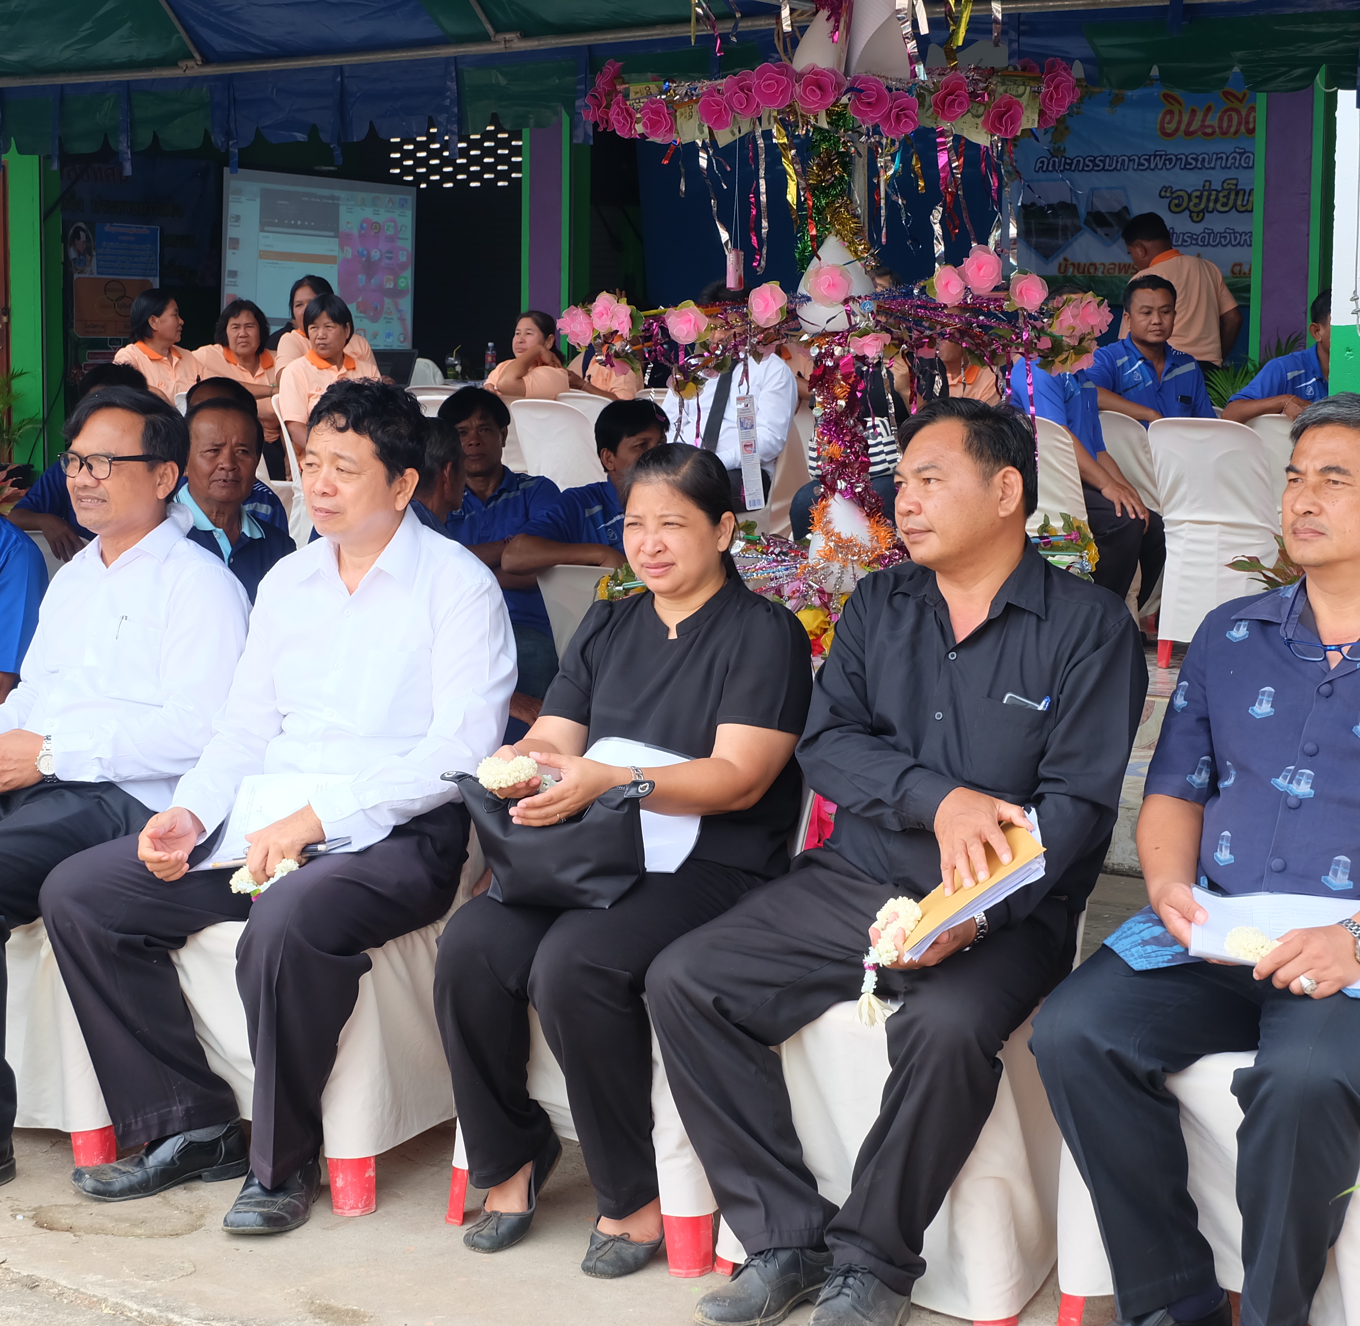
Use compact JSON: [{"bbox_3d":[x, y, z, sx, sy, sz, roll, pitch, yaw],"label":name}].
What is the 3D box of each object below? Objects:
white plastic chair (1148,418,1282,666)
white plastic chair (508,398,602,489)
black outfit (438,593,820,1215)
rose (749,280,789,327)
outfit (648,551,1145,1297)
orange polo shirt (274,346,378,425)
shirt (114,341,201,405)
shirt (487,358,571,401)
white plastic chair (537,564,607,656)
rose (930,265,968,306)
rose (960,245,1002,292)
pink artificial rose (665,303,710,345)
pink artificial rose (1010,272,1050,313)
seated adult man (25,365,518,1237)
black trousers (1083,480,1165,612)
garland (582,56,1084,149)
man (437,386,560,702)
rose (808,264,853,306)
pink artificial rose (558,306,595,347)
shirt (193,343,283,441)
[{"bbox_3d":[1.887,-0.420,9.097,0.450,0.810,0.500,5,7,34],"label":"white plastic chair"},{"bbox_3d":[-0.333,-0.635,10.678,0.450,0.810,0.500,6,8,41],"label":"white plastic chair"},{"bbox_3d":[-0.055,0.349,4.030,0.470,0.940,0.560,4,7,29],"label":"black outfit"},{"bbox_3d":[0.180,-0.721,5.450,0.085,0.088,0.070,2,6,14],"label":"rose"},{"bbox_3d":[0.320,0.350,3.850,0.580,1.010,0.600,4,7,33],"label":"outfit"},{"bbox_3d":[-1.275,-0.841,9.850,0.420,0.570,0.280,-1,6,-18],"label":"orange polo shirt"},{"bbox_3d":[-2.004,-0.935,10.500,0.420,0.570,0.280,-1,6,-18],"label":"shirt"},{"bbox_3d":[-0.654,-1.035,11.800,0.290,0.560,0.410,-4,7,-41],"label":"shirt"},{"bbox_3d":[-0.014,0.145,6.840,0.450,0.810,0.500,5,7,37],"label":"white plastic chair"},{"bbox_3d":[0.495,-0.698,5.000,0.068,0.075,0.060,0,6,-6],"label":"rose"},{"bbox_3d":[0.607,-0.793,5.450,0.088,0.090,0.070,0,6,-6],"label":"rose"},{"bbox_3d":[0.016,-0.696,5.550,0.088,0.085,0.070,2,6,14],"label":"pink artificial rose"},{"bbox_3d":[0.644,-0.683,5.000,0.074,0.075,0.060,1,6,6],"label":"pink artificial rose"},{"bbox_3d":[-0.575,0.200,4.320,0.580,1.270,0.630,4,7,32],"label":"seated adult man"},{"bbox_3d":[1.403,-0.387,9.350,0.600,0.630,0.410,-1,6,-22],"label":"black trousers"},{"bbox_3d":[0.288,-1.054,5.100,0.920,0.150,0.820,1,6,0],"label":"garland"},{"bbox_3d":[-0.459,-0.083,6.750,0.520,1.270,0.780,2,5,7],"label":"man"},{"bbox_3d":[0.298,-0.748,5.350,0.088,0.084,0.060,1,5,3],"label":"rose"},{"bbox_3d":[-0.214,-0.696,5.600,0.080,0.084,0.065,6,7,40],"label":"pink artificial rose"},{"bbox_3d":[-1.761,-1.070,10.900,0.430,0.450,0.300,-1,6,-18],"label":"shirt"}]

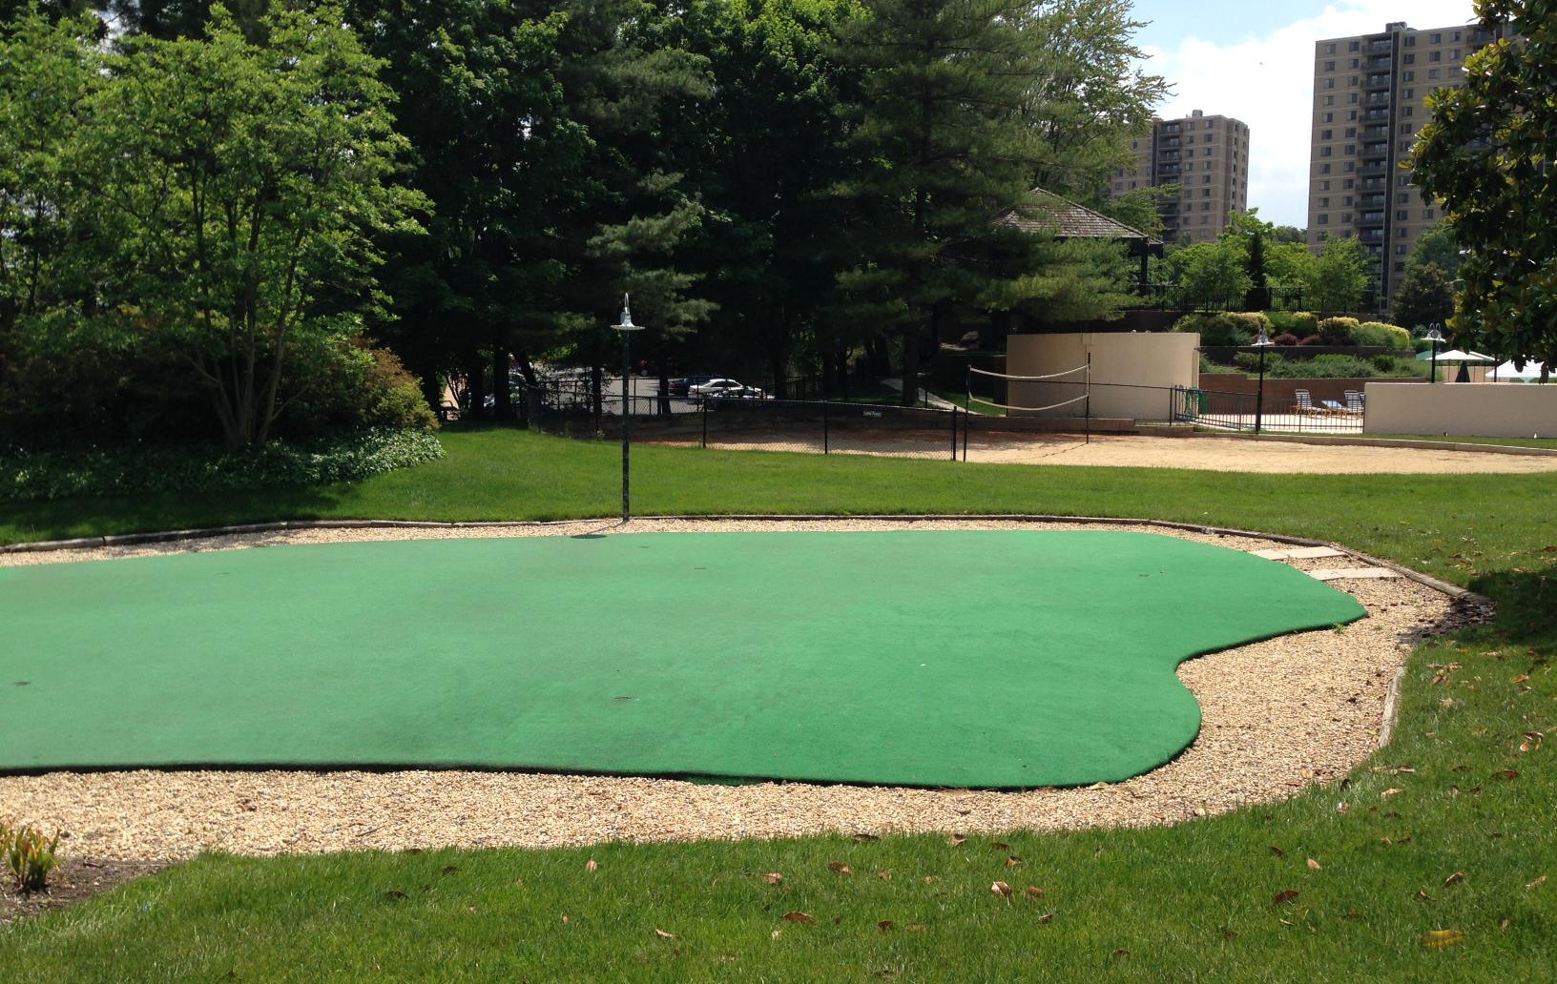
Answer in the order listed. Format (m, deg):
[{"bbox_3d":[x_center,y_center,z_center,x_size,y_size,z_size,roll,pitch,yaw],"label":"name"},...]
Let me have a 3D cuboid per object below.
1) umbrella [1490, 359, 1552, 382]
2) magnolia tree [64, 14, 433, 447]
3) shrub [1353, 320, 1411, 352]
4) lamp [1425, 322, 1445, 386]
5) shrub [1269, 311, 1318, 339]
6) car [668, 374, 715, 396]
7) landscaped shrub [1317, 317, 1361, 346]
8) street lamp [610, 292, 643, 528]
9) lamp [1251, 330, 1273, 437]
[{"bbox_3d":[26.418,-3.614,52.500,2.700,2.500,2.700,0,5,0],"label":"umbrella"},{"bbox_3d":[-9.826,-4.947,27.500,6.400,8.100,6.200,0,5,0],"label":"magnolia tree"},{"bbox_3d":[25.024,-6.502,61.500,2.250,1.300,1.900,0,5,0],"label":"shrub"},{"bbox_3d":[20.010,-3.564,45.300,0.680,3.150,0.620,0,5,0],"label":"lamp"},{"bbox_3d":[22.039,-7.130,63.500,2.000,1.250,1.750,0,5,0],"label":"shrub"},{"bbox_3d":[-4.241,-6.321,90.000,4.700,1.500,1.850,-2,6,-19],"label":"car"},{"bbox_3d":[23.424,-6.707,62.000,1.800,1.300,1.700,0,5,0],"label":"landscaped shrub"},{"bbox_3d":[-2.095,-1.168,20.500,0.480,3.140,0.480,0,5,0],"label":"street lamp"},{"bbox_3d":[14.153,-3.262,43.500,0.620,3.150,0.600,0,5,0],"label":"lamp"}]

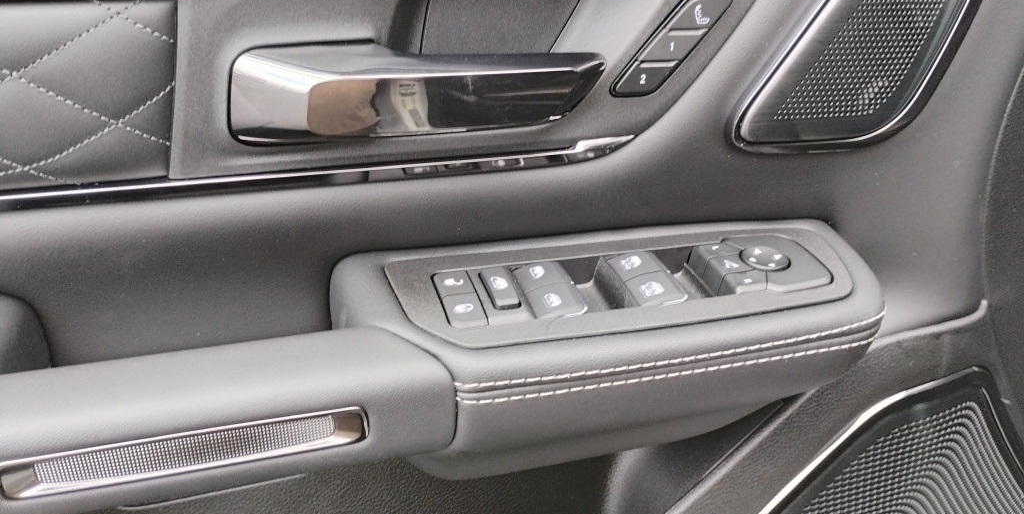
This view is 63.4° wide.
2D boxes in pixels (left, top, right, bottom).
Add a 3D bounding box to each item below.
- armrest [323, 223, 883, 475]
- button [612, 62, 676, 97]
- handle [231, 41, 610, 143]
[{"bbox_3d":[0.049,0.041,0.409,0.257,0.068,0.093,-6,32,-15],"label":"armrest"},{"bbox_3d":[0.065,-0.086,0.404,0.030,0.017,0.007,-6,32,-15],"label":"button"},{"bbox_3d":[-0.039,-0.066,0.358,0.156,0.039,0.047,-6,32,-15],"label":"handle"}]

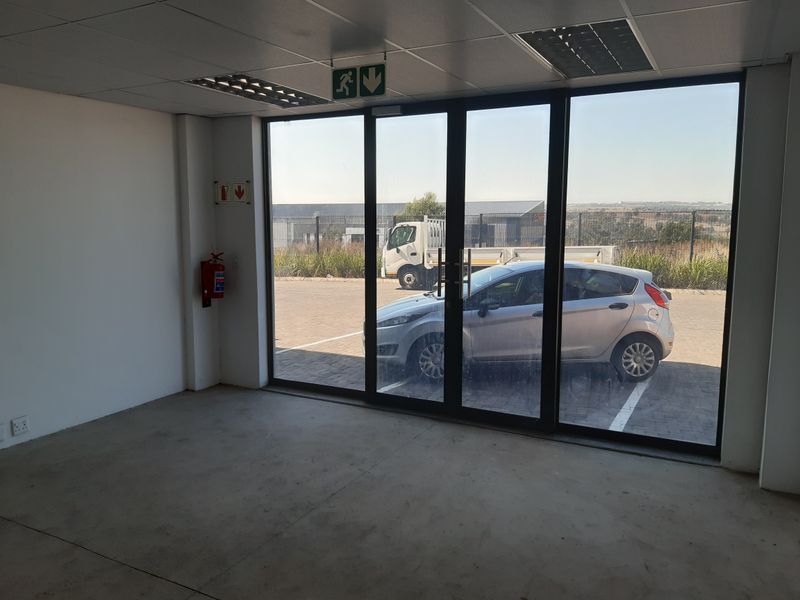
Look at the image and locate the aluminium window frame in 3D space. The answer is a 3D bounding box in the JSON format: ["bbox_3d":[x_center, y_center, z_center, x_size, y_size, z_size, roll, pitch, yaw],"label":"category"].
[{"bbox_3d":[0.466,-0.315,4.876,3.920,2.570,0.100,4,9,27],"label":"aluminium window frame"}]

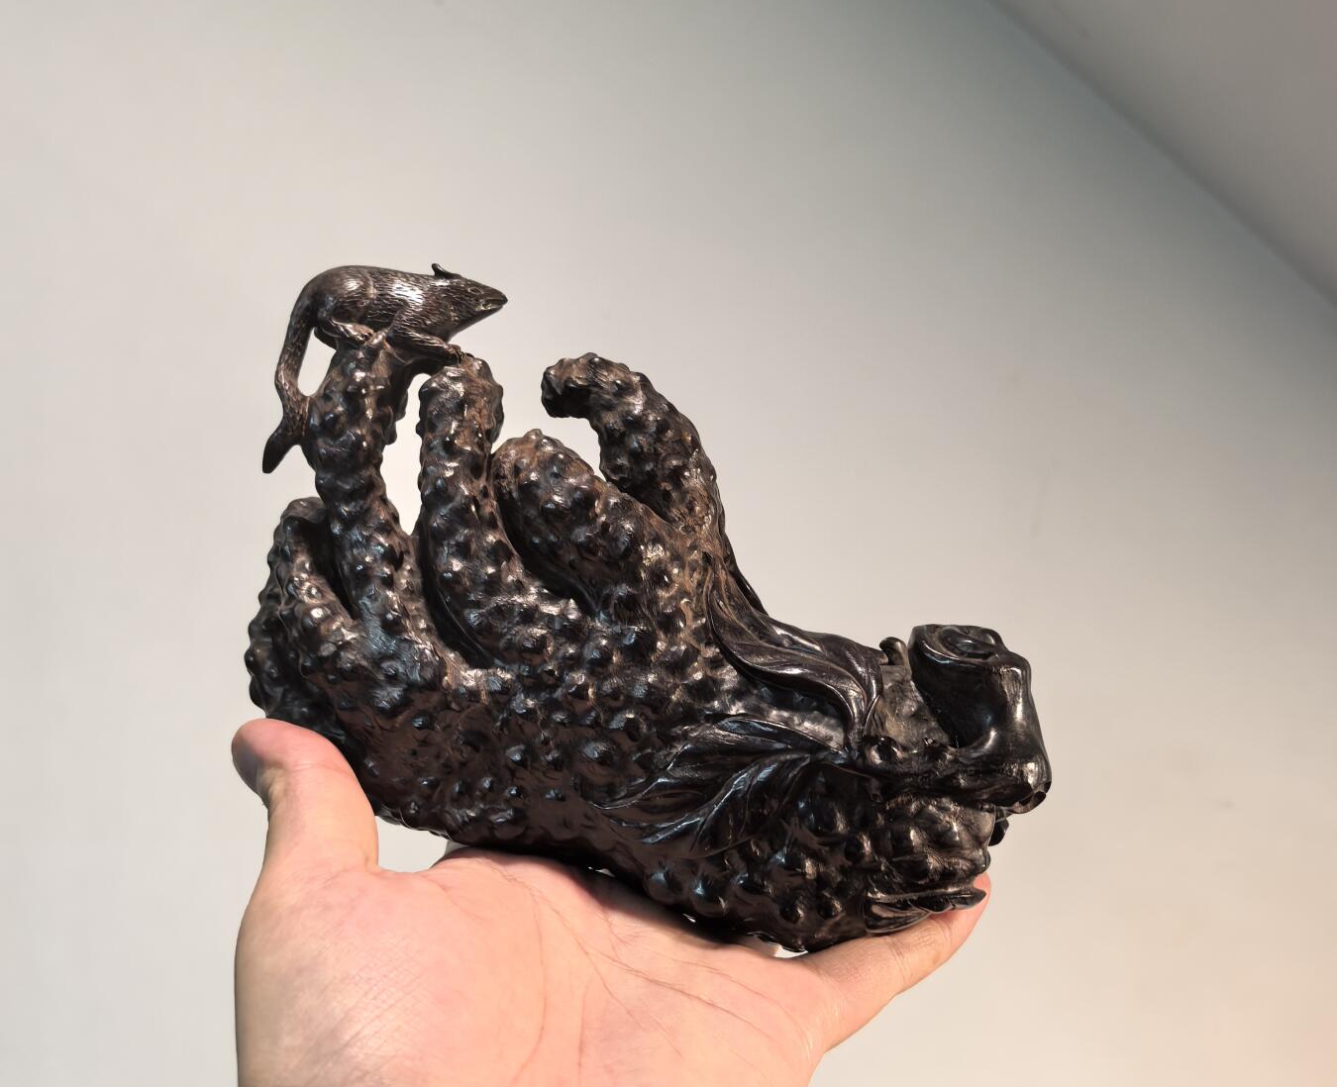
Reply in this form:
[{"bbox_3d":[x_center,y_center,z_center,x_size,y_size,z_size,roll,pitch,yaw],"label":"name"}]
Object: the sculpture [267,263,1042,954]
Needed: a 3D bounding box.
[{"bbox_3d":[0.001,0.017,0.325,0.188,0.140,0.100,12,3,7],"label":"sculpture"}]

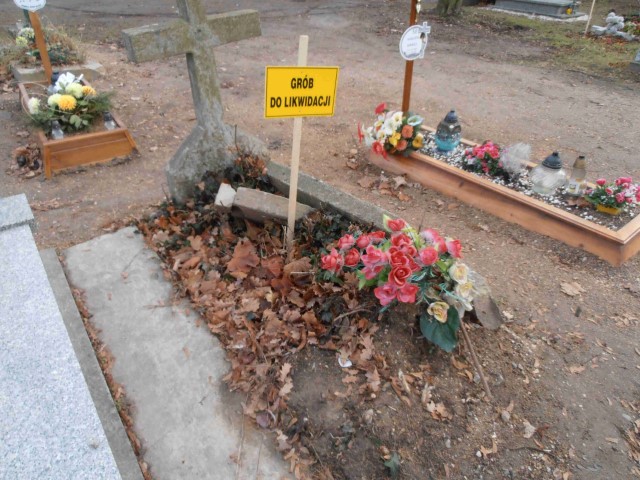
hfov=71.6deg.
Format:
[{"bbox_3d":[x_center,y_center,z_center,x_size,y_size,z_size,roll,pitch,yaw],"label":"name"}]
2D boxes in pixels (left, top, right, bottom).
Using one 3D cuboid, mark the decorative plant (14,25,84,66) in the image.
[{"bbox_3d":[-3.750,-2.680,6.130,0.820,0.440,0.600,-18,38,-24],"label":"decorative plant"}]

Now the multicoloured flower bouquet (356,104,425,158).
[{"bbox_3d":[0.585,-0.897,3.650,0.520,0.380,0.420,5,35,8],"label":"multicoloured flower bouquet"}]

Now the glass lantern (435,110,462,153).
[{"bbox_3d":[1.031,-0.870,3.560,0.200,0.315,0.200,9,36,14],"label":"glass lantern"}]

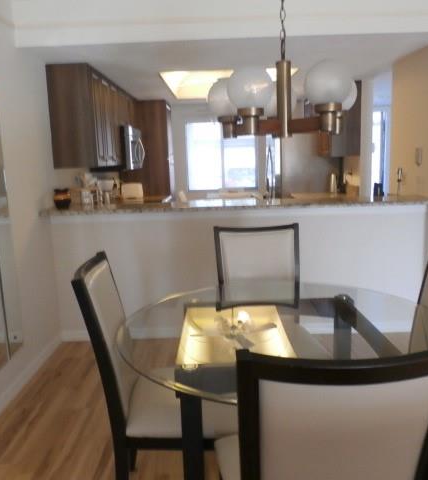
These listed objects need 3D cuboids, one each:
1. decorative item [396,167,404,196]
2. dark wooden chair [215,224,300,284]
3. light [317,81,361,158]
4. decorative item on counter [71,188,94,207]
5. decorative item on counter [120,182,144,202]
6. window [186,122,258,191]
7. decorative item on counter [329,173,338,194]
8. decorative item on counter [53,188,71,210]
[{"bbox_3d":[1.524,-0.481,3.776,0.057,0.240,0.060,-2,10,1],"label":"decorative item"},{"bbox_3d":[0.258,0.471,2.463,0.485,1.020,0.590,-2,10,1],"label":"dark wooden chair"},{"bbox_3d":[0.463,-0.469,1.720,0.160,0.270,0.160,-2,10,1],"label":"light"},{"bbox_3d":[-1.053,-0.345,3.748,0.165,0.144,0.150,-2,10,1],"label":"decorative item on counter"},{"bbox_3d":[-0.707,-0.413,3.973,0.185,0.175,0.200,-2,10,1],"label":"decorative item on counter"},{"bbox_3d":[0.120,-1.177,6.514,1.014,0.956,0.100,-2,10,1],"label":"window"},{"bbox_3d":[1.027,-0.470,3.928,0.070,0.195,0.070,-2,10,1],"label":"decorative item on counter"},{"bbox_3d":[-1.164,-0.319,3.558,0.125,0.162,0.125,-2,10,1],"label":"decorative item on counter"}]

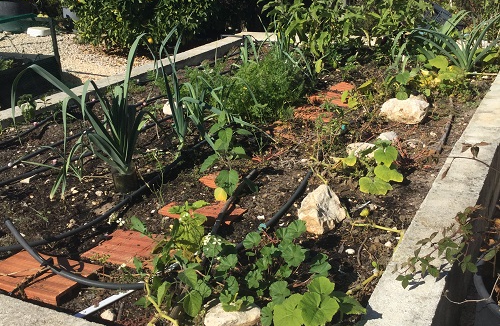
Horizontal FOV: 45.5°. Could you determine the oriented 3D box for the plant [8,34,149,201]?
[{"bbox_3d":[-0.720,-0.187,2.644,0.600,0.720,0.450,-2,21,0],"label":"plant"}]

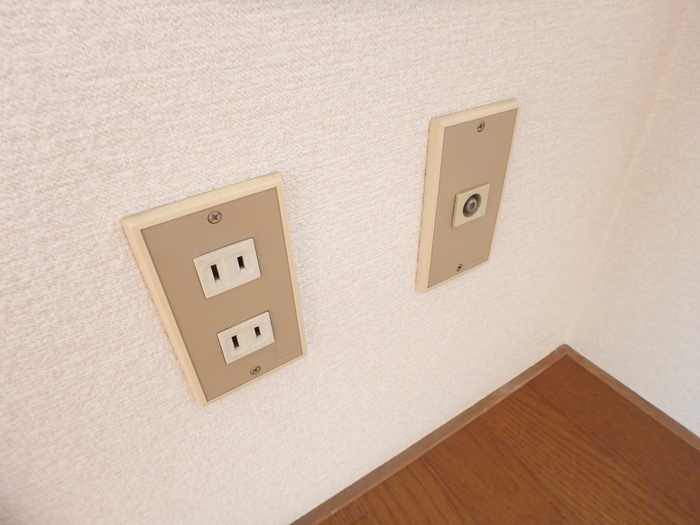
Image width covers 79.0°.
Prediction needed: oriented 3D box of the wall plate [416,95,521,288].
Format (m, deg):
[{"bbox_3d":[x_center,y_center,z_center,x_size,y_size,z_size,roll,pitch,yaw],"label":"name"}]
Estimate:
[{"bbox_3d":[0.076,-0.038,0.277,0.070,0.120,0.008,-22,41,-24],"label":"wall plate"}]

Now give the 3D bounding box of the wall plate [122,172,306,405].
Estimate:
[{"bbox_3d":[-0.057,0.021,0.215,0.070,0.120,0.007,-22,41,-24],"label":"wall plate"}]

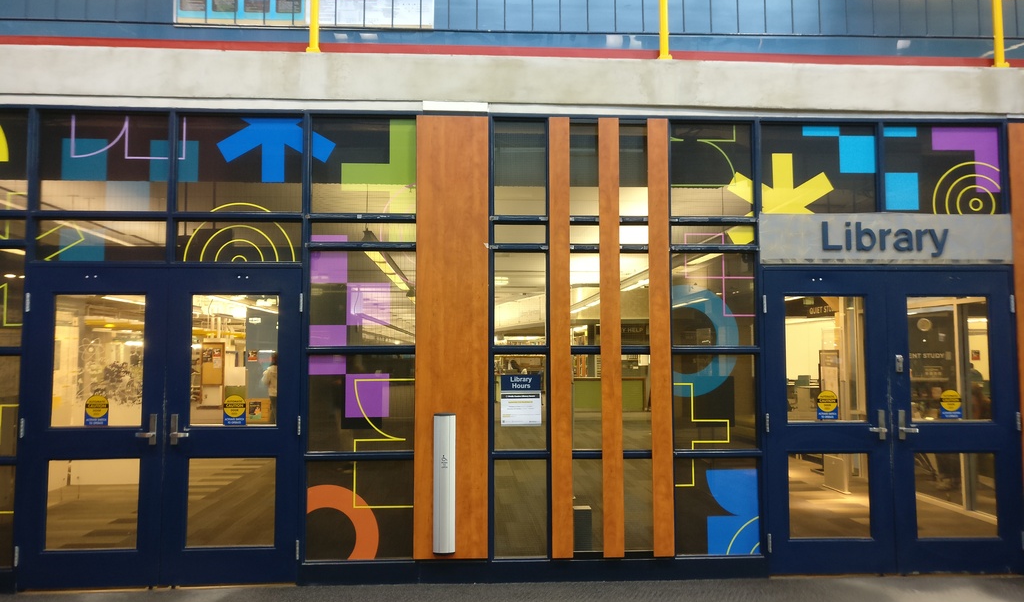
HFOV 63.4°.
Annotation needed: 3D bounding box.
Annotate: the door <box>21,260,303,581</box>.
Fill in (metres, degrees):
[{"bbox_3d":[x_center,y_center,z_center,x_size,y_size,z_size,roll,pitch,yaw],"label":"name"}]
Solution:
[{"bbox_3d":[-2.364,0.842,5.600,1.831,2.143,0.060,0,-4,-3],"label":"door"}]

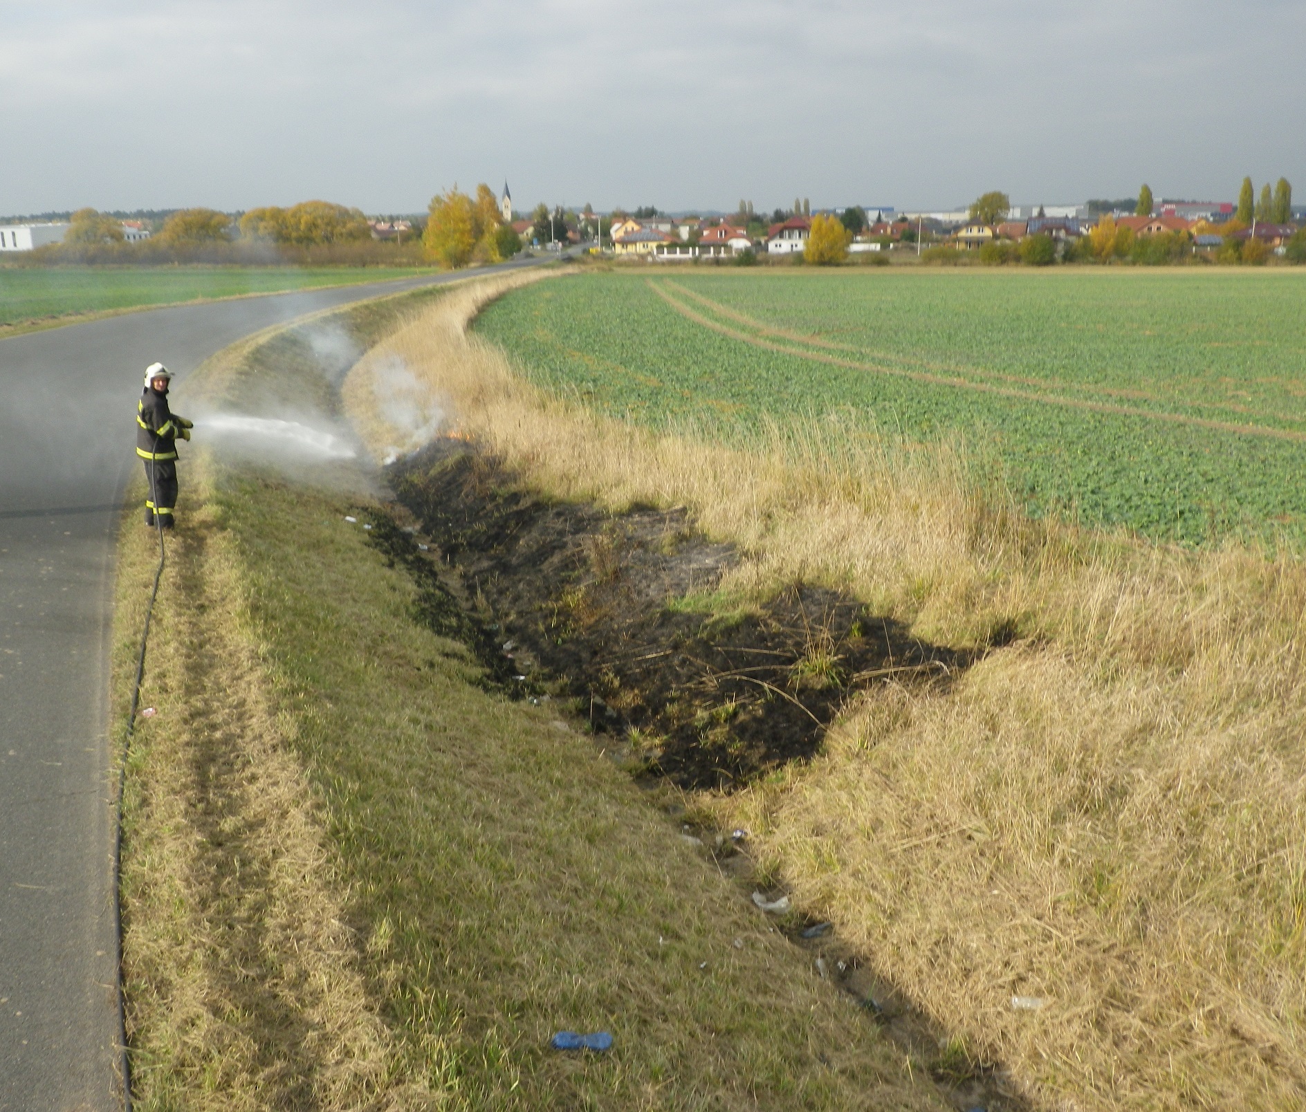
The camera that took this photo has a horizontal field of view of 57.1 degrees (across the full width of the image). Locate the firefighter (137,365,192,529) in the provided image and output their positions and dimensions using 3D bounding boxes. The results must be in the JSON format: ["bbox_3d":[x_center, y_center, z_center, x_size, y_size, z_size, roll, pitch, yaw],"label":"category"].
[{"bbox_3d":[-5.474,-1.244,13.415,0.640,1.850,0.560,-11,19,-34],"label":"firefighter"}]

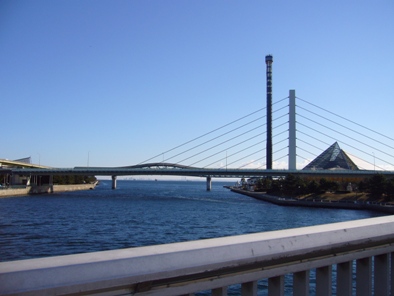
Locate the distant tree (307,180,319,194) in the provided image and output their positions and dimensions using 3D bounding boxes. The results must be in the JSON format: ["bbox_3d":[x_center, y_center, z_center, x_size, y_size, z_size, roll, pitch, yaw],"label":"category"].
[{"bbox_3d":[34.798,11.906,120.177,3.610,4.200,3.610,-1,-5,16],"label":"distant tree"}]

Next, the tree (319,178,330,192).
[{"bbox_3d":[41.613,12.294,130.196,3.910,4.650,3.910,-1,-5,18],"label":"tree"}]

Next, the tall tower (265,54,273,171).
[{"bbox_3d":[59.559,-24.181,329.558,6.000,108.280,6.000,0,-5,10],"label":"tall tower"}]

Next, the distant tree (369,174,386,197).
[{"bbox_3d":[43.053,8.952,95.220,4.290,5.230,4.290,-1,-5,24],"label":"distant tree"}]

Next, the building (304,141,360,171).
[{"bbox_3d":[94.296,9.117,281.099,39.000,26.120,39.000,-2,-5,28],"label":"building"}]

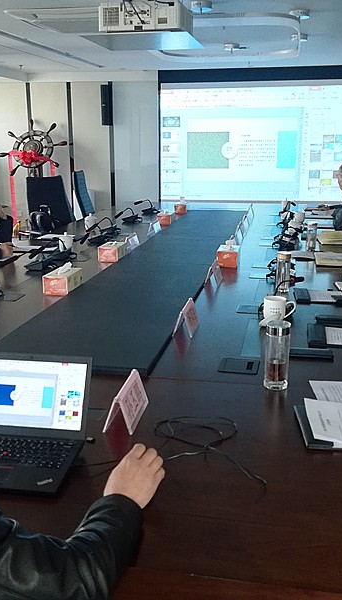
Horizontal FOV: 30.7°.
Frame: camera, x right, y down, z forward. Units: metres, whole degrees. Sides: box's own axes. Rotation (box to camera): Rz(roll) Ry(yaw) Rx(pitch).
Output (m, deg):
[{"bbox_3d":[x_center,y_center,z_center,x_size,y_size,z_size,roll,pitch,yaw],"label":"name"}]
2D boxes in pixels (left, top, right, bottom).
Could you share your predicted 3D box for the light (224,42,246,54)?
[{"bbox_3d":[0.620,-2.514,6.229,0.160,0.085,0.160,3,15,10],"label":"light"}]

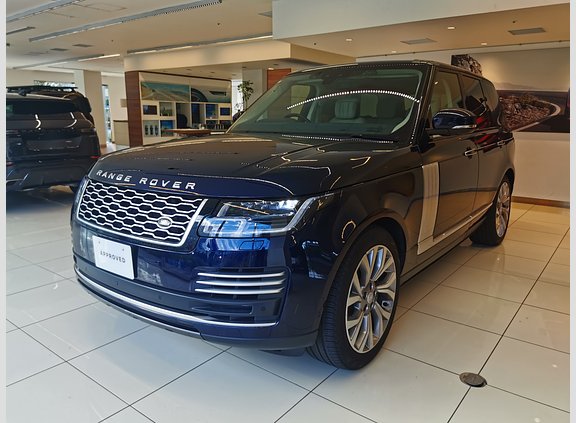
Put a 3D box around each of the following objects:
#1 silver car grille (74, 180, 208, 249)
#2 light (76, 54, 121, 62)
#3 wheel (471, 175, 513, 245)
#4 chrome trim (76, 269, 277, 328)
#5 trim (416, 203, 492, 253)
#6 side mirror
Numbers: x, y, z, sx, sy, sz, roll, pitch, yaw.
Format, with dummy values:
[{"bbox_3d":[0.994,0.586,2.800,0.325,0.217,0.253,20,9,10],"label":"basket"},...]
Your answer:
[{"bbox_3d":[-0.781,0.000,2.706,0.930,0.220,0.150,9,15,34],"label":"silver car grille"},{"bbox_3d":[-5.033,-4.064,14.300,2.100,0.080,0.160,10,15,36],"label":"light"},{"bbox_3d":[1.991,-0.040,5.290,0.280,0.780,0.780,9,15,34],"label":"wheel"},{"bbox_3d":[-0.759,0.441,2.845,1.550,0.100,0.330,9,15,34],"label":"chrome trim"},{"bbox_3d":[1.329,0.089,4.117,0.050,0.090,1.780,9,15,34],"label":"trim"},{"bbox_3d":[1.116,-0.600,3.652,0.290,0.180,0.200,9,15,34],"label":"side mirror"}]

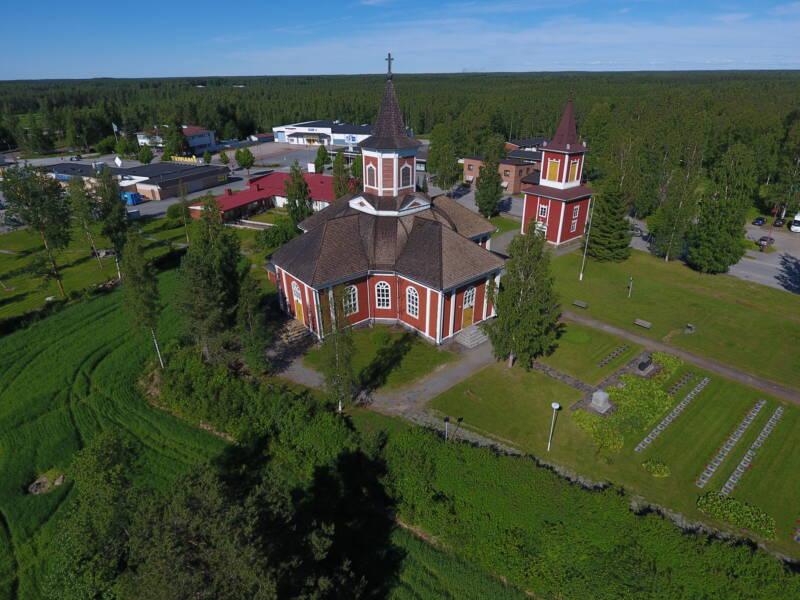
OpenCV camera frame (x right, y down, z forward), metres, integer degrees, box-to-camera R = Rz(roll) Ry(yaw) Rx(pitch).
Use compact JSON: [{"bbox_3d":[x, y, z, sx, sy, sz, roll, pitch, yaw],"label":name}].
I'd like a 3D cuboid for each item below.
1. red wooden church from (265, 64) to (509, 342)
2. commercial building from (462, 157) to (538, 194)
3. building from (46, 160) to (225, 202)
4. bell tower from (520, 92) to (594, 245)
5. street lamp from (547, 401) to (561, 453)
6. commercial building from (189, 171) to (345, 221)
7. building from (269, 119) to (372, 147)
[{"bbox_3d":[-1.050,-15.022,60.423,31.625,30.200,31.625,-21,33,-36],"label":"red wooden church"},{"bbox_3d":[26.523,-35.372,128.170,9.000,6.900,19.200,-22,33,-36],"label":"commercial building"},{"bbox_3d":[-82.566,-37.354,138.167,61.185,4.300,29.556,10,28,20],"label":"building"},{"bbox_3d":[29.108,-23.622,82.964,9.412,25.240,9.412,-19,31,-33],"label":"bell tower"},{"bbox_3d":[12.211,10.243,36.931,0.580,4.991,0.580,-1,26,0],"label":"street lamp"},{"bbox_3d":[-26.116,-24.130,108.989,34.222,4.700,36.815,11,28,22],"label":"commercial building"},{"bbox_3d":[-26.245,-81.070,223.574,58.074,6.900,42.519,9,28,20],"label":"building"}]

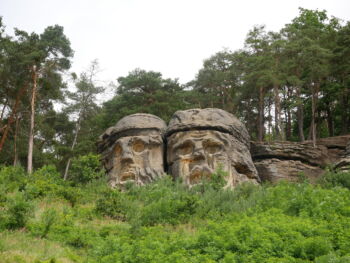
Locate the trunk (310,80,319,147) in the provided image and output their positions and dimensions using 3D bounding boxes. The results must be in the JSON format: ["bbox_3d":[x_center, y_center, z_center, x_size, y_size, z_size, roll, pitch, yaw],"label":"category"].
[{"bbox_3d":[14.234,-1.741,172.000,0.360,6.600,0.360,-1,-6,0],"label":"trunk"}]

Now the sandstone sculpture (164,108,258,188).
[{"bbox_3d":[3.751,1.800,168.000,8.600,8.300,6.300,-1,-6,13],"label":"sandstone sculpture"}]

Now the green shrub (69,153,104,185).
[{"bbox_3d":[-8.694,3.684,165.000,3.600,3.400,3.200,0,-6,0],"label":"green shrub"}]

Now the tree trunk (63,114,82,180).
[{"bbox_3d":[-10.252,1.600,168.000,0.320,6.800,0.320,14,-6,1],"label":"tree trunk"}]

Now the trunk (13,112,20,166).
[{"bbox_3d":[-16.231,0.819,172.000,0.300,5.700,0.300,3,-6,0],"label":"trunk"}]

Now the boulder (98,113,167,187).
[{"bbox_3d":[-4.251,2.000,168.000,6.100,7.800,5.600,-2,-6,20],"label":"boulder"}]

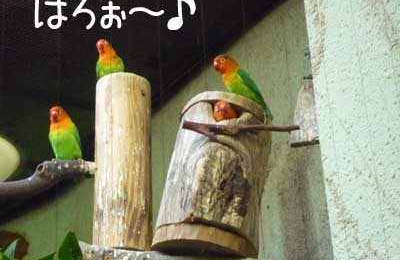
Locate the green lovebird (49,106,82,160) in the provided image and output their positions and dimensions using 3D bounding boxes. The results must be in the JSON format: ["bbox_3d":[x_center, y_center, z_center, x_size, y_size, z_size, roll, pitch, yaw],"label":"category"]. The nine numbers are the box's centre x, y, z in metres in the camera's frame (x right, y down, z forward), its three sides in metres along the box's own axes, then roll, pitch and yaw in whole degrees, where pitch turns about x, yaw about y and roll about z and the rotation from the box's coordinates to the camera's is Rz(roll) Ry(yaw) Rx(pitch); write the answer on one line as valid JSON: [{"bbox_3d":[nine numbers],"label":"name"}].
[{"bbox_3d":[-0.236,0.022,1.737,0.055,0.118,0.085,-11,-21,30],"label":"green lovebird"}]

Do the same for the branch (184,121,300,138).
[{"bbox_3d":[0.066,-0.001,1.568,0.186,0.025,0.030,0,-18,0],"label":"branch"}]

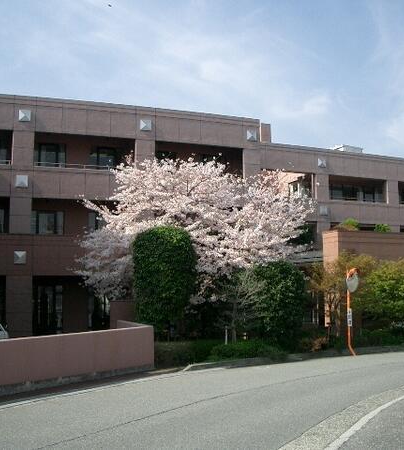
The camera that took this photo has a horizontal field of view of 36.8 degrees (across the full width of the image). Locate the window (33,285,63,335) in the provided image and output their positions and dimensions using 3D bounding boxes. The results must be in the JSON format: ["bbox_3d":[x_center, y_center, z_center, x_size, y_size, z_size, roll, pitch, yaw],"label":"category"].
[{"bbox_3d":[-8.144,4.390,31.523,1.750,2.575,0.150,2,-7,-21],"label":"window"}]

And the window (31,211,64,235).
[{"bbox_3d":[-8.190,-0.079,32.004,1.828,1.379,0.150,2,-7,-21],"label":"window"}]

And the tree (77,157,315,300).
[{"bbox_3d":[-0.282,0.672,26.300,9.800,7.100,8.000,0,-6,-6],"label":"tree"}]

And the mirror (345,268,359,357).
[{"bbox_3d":[5.248,3.040,21.200,0.800,3.050,0.450,5,-8,-41],"label":"mirror"}]

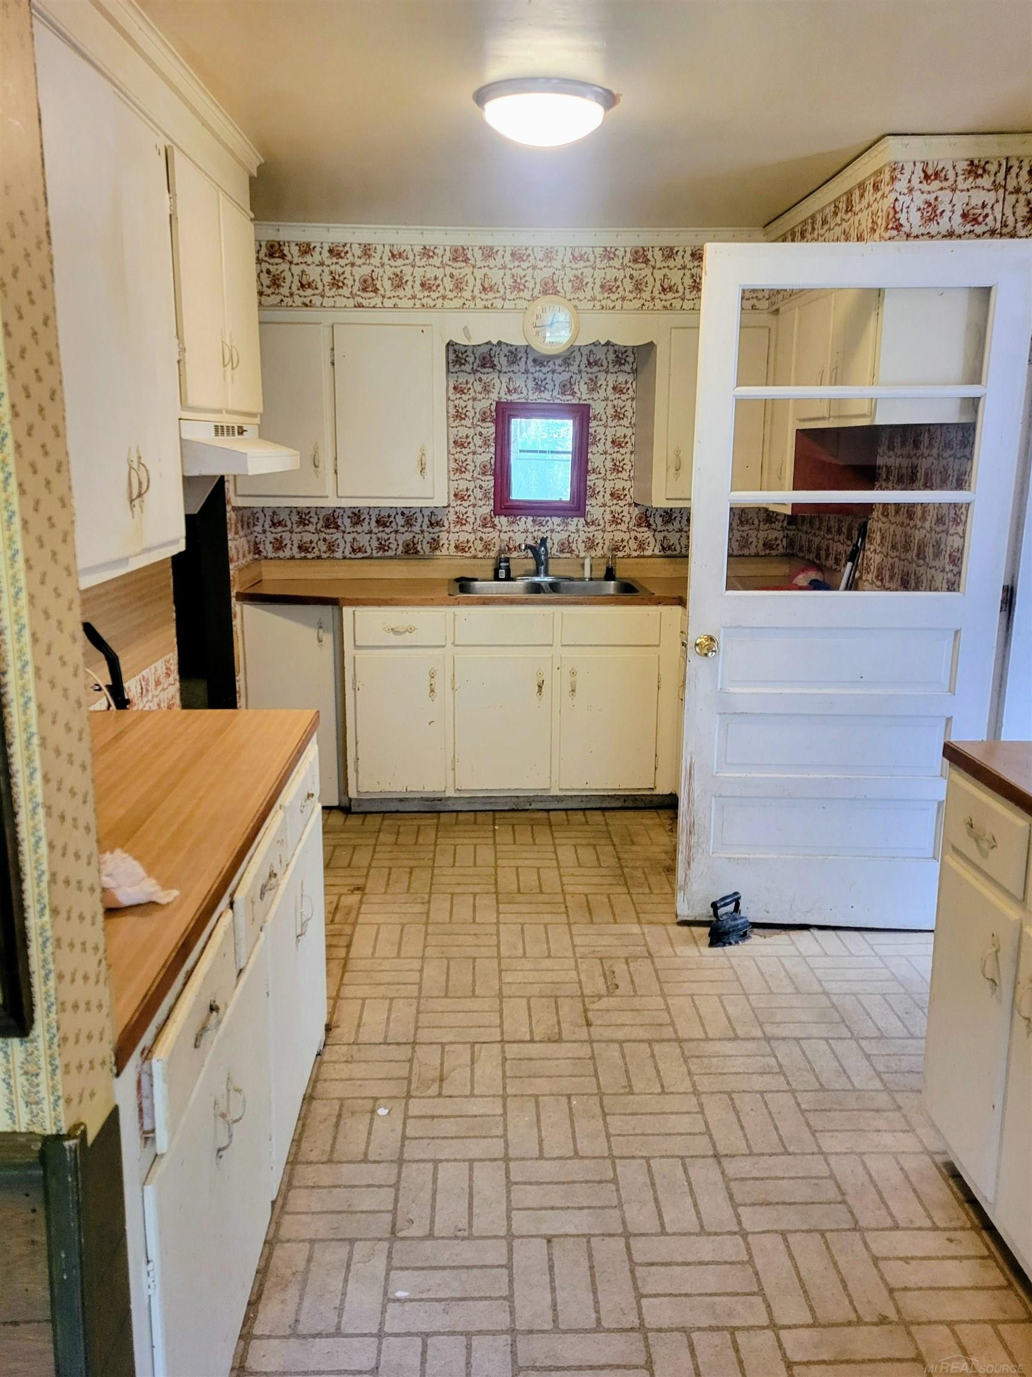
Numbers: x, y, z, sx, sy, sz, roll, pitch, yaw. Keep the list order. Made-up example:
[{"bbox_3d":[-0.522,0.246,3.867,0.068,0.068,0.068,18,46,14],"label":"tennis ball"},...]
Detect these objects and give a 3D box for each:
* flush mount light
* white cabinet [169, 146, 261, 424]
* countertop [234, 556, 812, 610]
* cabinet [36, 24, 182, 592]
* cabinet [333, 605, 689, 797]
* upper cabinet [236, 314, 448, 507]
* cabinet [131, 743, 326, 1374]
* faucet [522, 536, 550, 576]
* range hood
[{"bbox_3d":[0.071,-1.417,2.594,0.405,0.120,0.405,0,13,-2],"label":"flush mount light"},{"bbox_3d":[-0.929,-1.015,2.733,0.305,0.600,0.880,0,13,-2],"label":"white cabinet"},{"bbox_3d":[0.052,-0.443,4.314,2.360,0.125,0.650,0,13,-2],"label":"countertop"},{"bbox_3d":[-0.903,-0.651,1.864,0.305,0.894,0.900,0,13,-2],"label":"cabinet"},{"bbox_3d":[-0.020,0.012,4.467,1.375,0.847,0.560,0,13,-2],"label":"cabinet"},{"bbox_3d":[-0.708,-1.144,4.288,0.860,0.748,0.330,0,13,-2],"label":"upper cabinet"},{"bbox_3d":[-0.754,0.658,1.889,0.605,0.850,1.410,0,13,-2],"label":"cabinet"},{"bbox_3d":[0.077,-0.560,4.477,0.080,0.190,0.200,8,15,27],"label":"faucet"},{"bbox_3d":[-0.866,-0.653,2.786,0.435,0.123,0.810,0,13,-2],"label":"range hood"}]

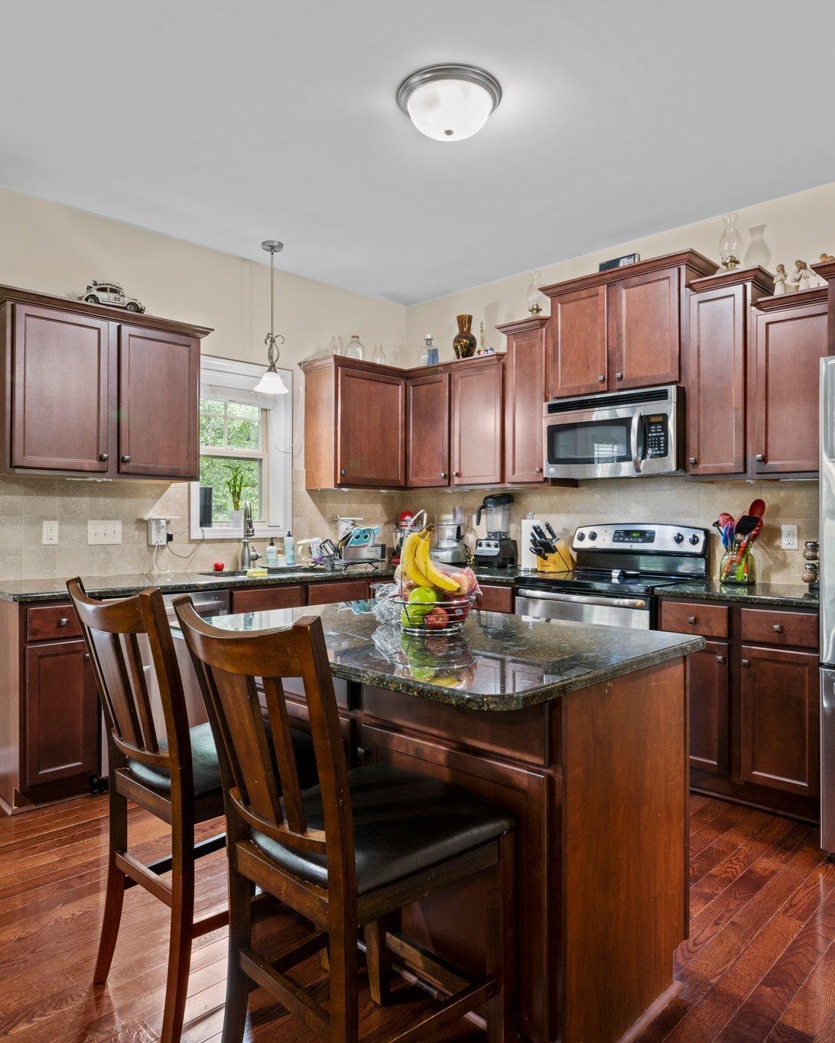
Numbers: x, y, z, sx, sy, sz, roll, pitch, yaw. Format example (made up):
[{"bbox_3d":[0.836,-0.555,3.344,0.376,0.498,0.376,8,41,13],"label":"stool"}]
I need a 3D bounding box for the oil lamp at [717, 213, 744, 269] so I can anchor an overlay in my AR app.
[{"bbox_3d":[1.487,-1.292,3.509,0.118,0.349,0.118,0,0,44],"label":"oil lamp"}]

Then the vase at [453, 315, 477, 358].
[{"bbox_3d":[0.300,-1.139,4.650,0.150,0.325,0.150,0,0,0],"label":"vase"}]

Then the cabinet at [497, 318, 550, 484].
[{"bbox_3d":[0.712,-0.666,4.318,0.365,0.932,0.360,0,0,45],"label":"cabinet"}]

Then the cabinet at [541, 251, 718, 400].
[{"bbox_3d":[1.116,-0.977,3.939,0.869,0.629,0.370,0,0,44],"label":"cabinet"}]

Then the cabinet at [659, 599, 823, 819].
[{"bbox_3d":[1.546,0.769,3.334,0.681,0.850,0.631,0,0,44],"label":"cabinet"}]

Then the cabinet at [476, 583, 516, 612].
[{"bbox_3d":[0.545,0.767,4.289,0.555,0.870,0.630,0,0,45],"label":"cabinet"}]

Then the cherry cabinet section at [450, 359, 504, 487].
[{"bbox_3d":[0.466,-0.589,4.556,0.429,0.760,0.345,0,0,44],"label":"cherry cabinet section"}]

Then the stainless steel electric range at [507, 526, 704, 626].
[{"bbox_3d":[0.987,0.609,3.787,0.762,1.190,0.680,0,0,45],"label":"stainless steel electric range"}]

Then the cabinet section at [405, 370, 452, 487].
[{"bbox_3d":[0.181,-0.580,4.846,0.394,0.732,0.330,0,0,44],"label":"cabinet section"}]

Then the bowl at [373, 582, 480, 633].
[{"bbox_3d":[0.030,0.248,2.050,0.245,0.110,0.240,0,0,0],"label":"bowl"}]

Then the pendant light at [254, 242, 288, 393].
[{"bbox_3d":[-0.824,-1.153,4.197,0.194,0.829,0.194,0,0,0],"label":"pendant light"}]

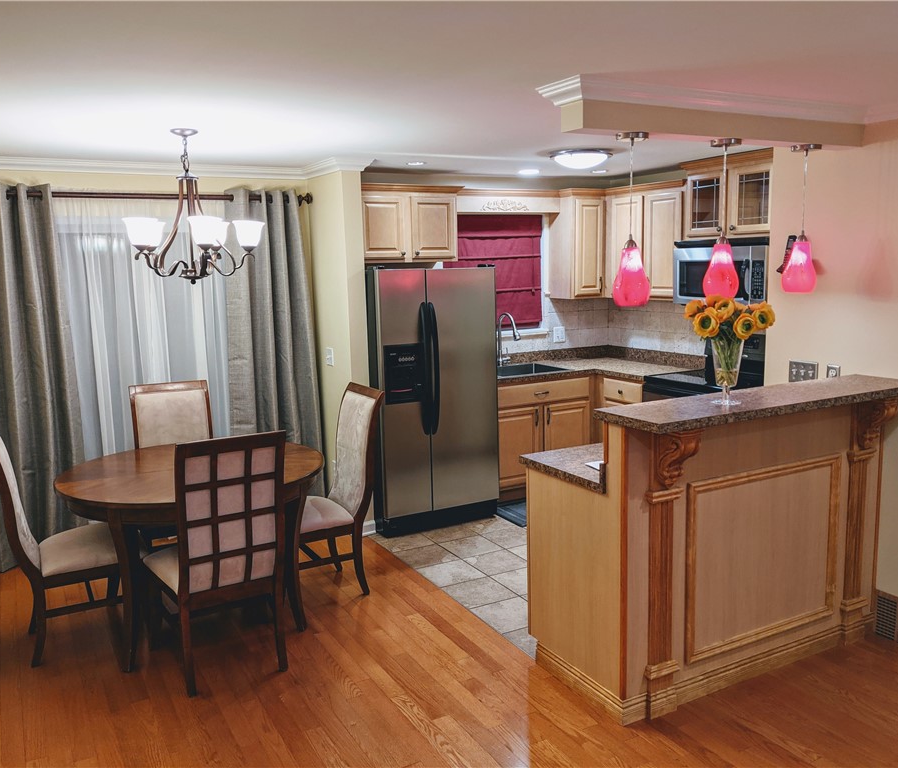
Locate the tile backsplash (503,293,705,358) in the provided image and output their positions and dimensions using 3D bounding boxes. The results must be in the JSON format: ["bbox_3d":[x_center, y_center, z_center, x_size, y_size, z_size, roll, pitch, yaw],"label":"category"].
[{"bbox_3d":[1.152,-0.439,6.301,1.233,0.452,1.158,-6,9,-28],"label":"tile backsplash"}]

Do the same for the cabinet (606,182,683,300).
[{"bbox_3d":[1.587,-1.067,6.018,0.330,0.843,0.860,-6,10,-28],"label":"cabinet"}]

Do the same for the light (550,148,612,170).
[{"bbox_3d":[0.798,-1.351,4.829,0.375,0.105,0.375,-1,9,0],"label":"light"}]

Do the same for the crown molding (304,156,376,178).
[{"bbox_3d":[-0.744,-1.387,5.220,0.259,0.099,0.776,-6,10,-28],"label":"crown molding"}]

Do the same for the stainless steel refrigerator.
[{"bbox_3d":[-0.208,0.058,5.503,0.830,1.720,0.820,-6,10,-28],"label":"stainless steel refrigerator"}]

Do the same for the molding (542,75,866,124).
[{"bbox_3d":[1.088,-1.103,3.196,1.591,0.075,0.224,-6,9,-28],"label":"molding"}]

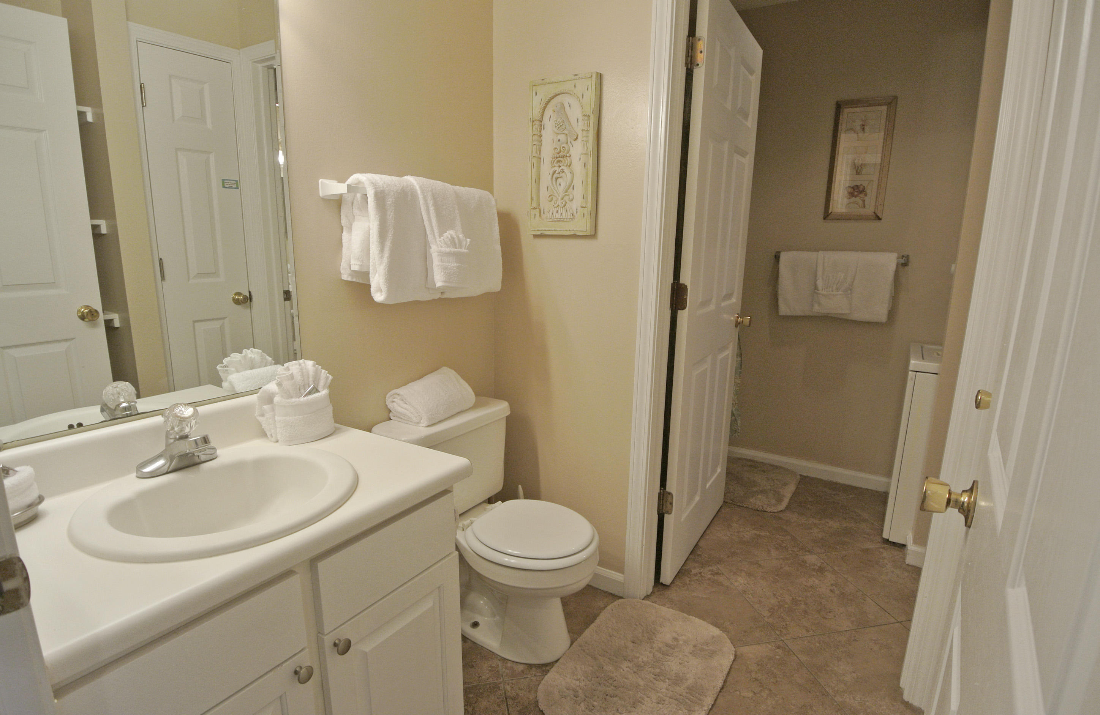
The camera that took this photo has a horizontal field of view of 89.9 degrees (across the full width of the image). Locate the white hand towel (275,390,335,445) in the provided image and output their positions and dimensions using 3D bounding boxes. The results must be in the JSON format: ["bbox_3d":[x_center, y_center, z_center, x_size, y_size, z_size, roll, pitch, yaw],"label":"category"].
[{"bbox_3d":[-0.564,0.136,1.275,0.070,0.098,0.145,7,12,29],"label":"white hand towel"}]

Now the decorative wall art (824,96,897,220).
[{"bbox_3d":[1.543,-0.979,2.746,0.260,0.578,0.025,7,12,29],"label":"decorative wall art"}]

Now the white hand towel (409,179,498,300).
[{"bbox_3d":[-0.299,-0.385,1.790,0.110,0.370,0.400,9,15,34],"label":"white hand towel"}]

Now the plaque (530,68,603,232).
[{"bbox_3d":[0.043,-0.663,1.833,0.246,0.494,0.033,9,15,34],"label":"plaque"}]

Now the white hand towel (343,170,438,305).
[{"bbox_3d":[-0.428,-0.317,1.505,0.135,0.315,0.270,7,12,29],"label":"white hand towel"}]

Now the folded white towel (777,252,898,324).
[{"bbox_3d":[1.458,-0.374,2.825,0.505,0.330,0.120,7,12,29],"label":"folded white towel"}]

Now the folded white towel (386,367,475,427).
[{"bbox_3d":[-0.370,0.127,1.802,0.150,0.115,0.285,7,13,24],"label":"folded white towel"}]

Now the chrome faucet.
[{"bbox_3d":[-0.747,0.174,1.133,0.140,0.135,0.155,9,15,34],"label":"chrome faucet"}]

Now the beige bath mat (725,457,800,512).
[{"bbox_3d":[1.083,0.677,2.975,0.440,0.030,0.590,7,12,29],"label":"beige bath mat"}]

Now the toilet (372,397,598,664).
[{"bbox_3d":[-0.154,0.550,1.744,0.655,0.700,0.470,9,15,34],"label":"toilet"}]

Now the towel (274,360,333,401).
[{"bbox_3d":[-0.565,0.067,1.278,0.055,0.110,0.140,7,12,29],"label":"towel"}]

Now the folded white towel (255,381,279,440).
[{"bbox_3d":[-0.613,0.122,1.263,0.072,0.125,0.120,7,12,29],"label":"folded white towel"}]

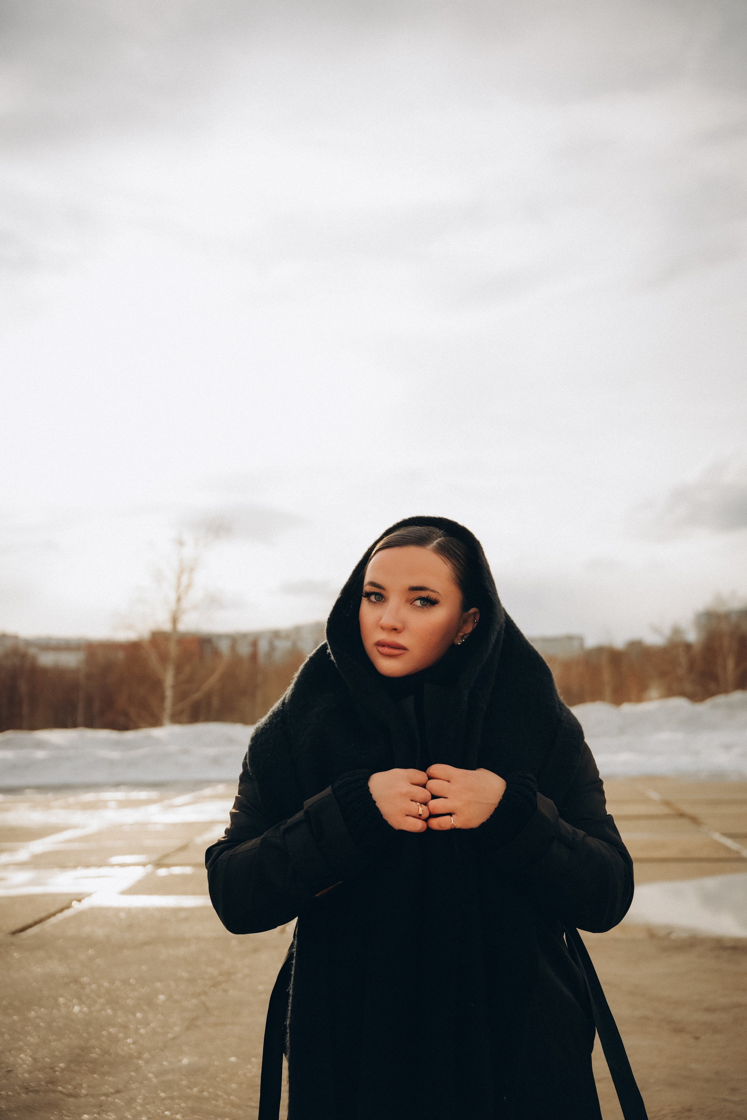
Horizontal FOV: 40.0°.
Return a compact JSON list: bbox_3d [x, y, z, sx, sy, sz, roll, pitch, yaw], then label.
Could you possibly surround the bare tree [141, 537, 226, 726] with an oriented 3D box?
[{"bbox_3d":[-5.271,1.980,27.986,2.500,5.524,2.500,-1,-7,0],"label":"bare tree"}]

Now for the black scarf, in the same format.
[{"bbox_3d":[0.063,0.426,1.377,0.490,1.000,0.380,-1,-7,0],"label":"black scarf"}]

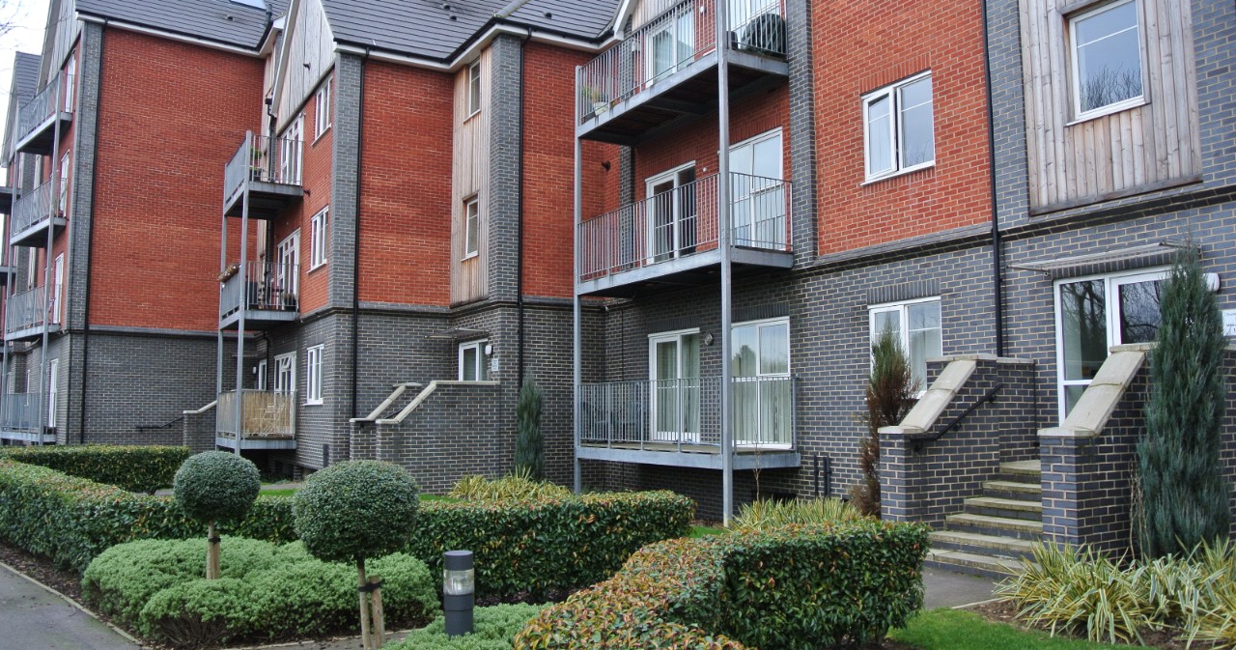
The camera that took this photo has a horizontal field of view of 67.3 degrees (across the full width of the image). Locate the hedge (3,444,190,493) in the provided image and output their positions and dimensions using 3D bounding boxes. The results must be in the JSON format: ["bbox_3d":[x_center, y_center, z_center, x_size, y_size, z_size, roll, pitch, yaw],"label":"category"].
[{"bbox_3d":[-10.309,2.839,18.010,3.550,0.760,1.700,3,-6,-30],"label":"hedge"}]

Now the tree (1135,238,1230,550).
[{"bbox_3d":[4.841,0.805,7.948,0.750,2.920,0.750,3,-6,-30],"label":"tree"}]

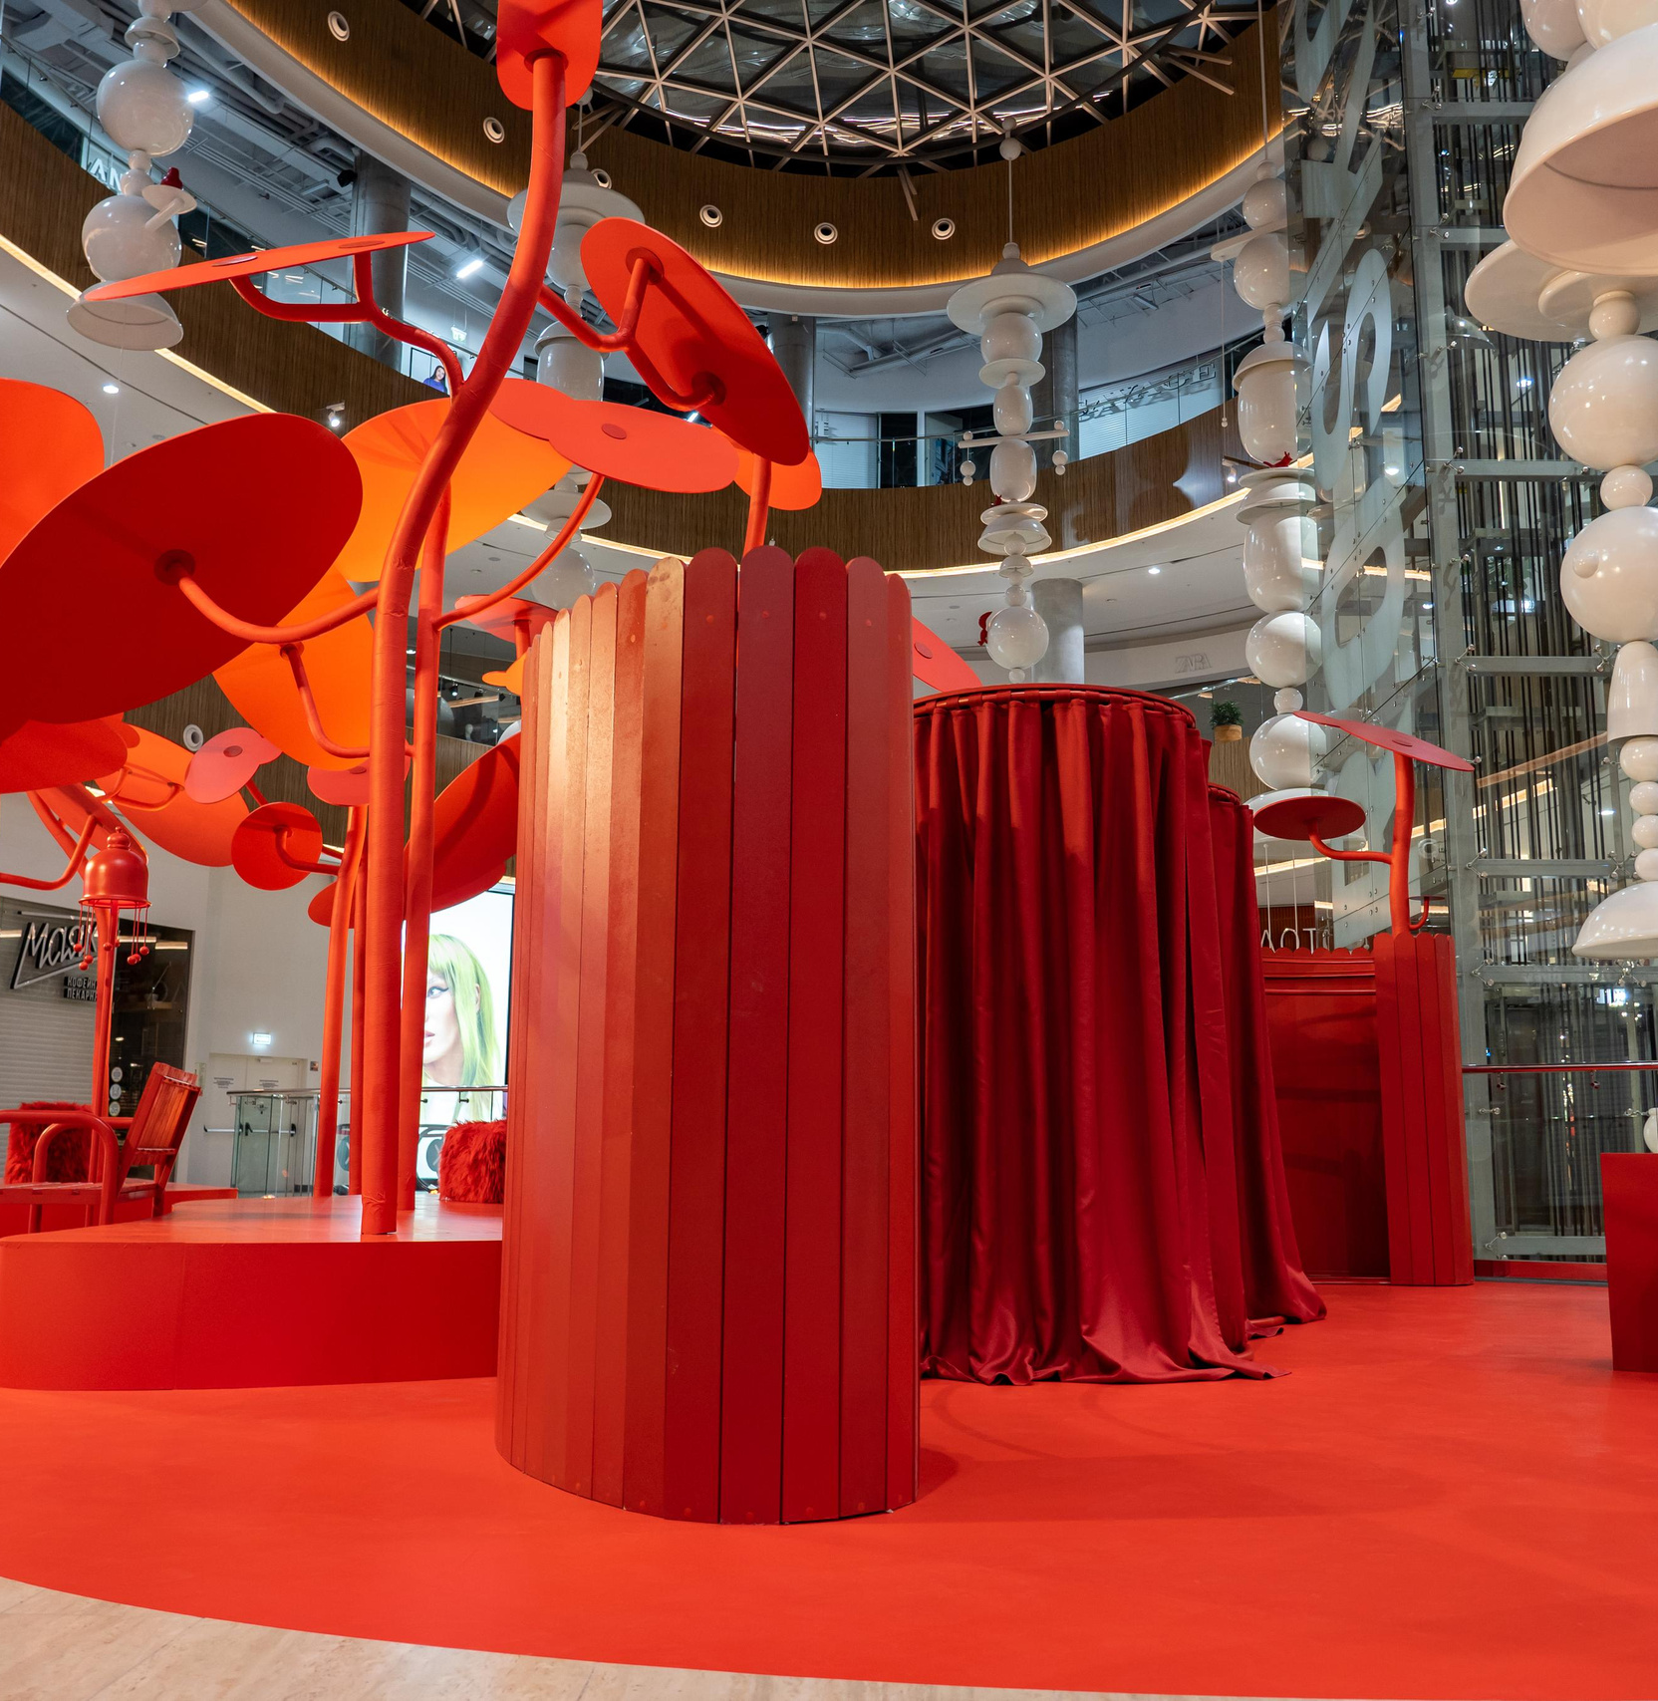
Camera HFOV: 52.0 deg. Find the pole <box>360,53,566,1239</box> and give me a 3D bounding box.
[{"bbox_3d":[-1.173,-0.739,5.437,0.584,3.857,0.360,0,-10,0],"label":"pole"}]

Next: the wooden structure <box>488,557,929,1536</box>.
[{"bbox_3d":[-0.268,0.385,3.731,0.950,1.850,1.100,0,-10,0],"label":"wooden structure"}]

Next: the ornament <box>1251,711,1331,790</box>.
[{"bbox_3d":[5.562,-1.179,20.547,0.939,0.920,0.939,0,-10,0],"label":"ornament"}]

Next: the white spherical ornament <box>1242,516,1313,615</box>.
[{"bbox_3d":[5.592,-3.537,20.975,0.946,1.220,0.946,0,-10,0],"label":"white spherical ornament"}]

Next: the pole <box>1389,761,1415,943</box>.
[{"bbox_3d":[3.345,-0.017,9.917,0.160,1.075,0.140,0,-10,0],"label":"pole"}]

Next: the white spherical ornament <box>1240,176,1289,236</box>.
[{"bbox_3d":[5.668,-8.271,21.833,0.704,0.690,0.704,0,-10,0],"label":"white spherical ornament"}]

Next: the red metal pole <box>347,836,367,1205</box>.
[{"bbox_3d":[-2.924,0.976,10.693,0.165,2.359,0.130,0,-10,0],"label":"red metal pole"}]

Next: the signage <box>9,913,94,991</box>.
[{"bbox_3d":[-10.668,1.429,23.680,0.140,1.005,1.683,-3,-11,18],"label":"signage"}]

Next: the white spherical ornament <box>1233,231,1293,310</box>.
[{"bbox_3d":[5.650,-7.359,21.668,0.978,0.958,0.978,0,-10,0],"label":"white spherical ornament"}]

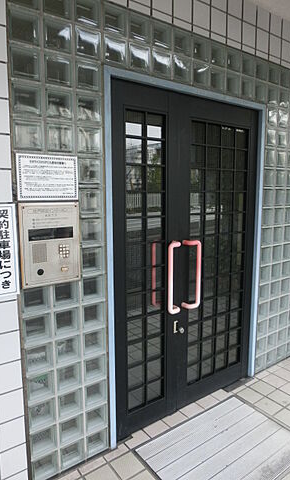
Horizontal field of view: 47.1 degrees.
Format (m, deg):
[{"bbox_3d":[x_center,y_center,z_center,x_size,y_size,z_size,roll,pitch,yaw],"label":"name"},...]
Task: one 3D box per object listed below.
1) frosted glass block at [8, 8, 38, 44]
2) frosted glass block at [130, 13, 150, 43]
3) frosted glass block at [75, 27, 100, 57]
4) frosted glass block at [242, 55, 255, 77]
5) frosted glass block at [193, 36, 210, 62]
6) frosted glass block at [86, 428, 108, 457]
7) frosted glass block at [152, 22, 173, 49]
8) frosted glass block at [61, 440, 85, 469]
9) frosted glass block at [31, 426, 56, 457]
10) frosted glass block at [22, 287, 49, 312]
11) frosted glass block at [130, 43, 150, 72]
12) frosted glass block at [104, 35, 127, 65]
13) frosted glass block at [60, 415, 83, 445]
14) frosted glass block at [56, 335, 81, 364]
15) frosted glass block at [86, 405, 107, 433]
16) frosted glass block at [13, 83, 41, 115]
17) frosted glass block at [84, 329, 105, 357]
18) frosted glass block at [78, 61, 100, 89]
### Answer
[{"bbox_3d":[-0.558,-0.953,1.510,0.146,0.146,0.090,-6,10,-35],"label":"frosted glass block"},{"bbox_3d":[-0.055,-1.151,1.826,0.147,0.147,0.090,-6,10,-35],"label":"frosted glass block"},{"bbox_3d":[-0.304,-0.959,1.649,0.145,0.145,0.090,-6,10,-36],"label":"frosted glass block"},{"bbox_3d":[0.695,-1.219,2.350,0.145,0.145,0.090,-6,10,-36],"label":"frosted glass block"},{"bbox_3d":[0.325,-1.197,2.111,0.146,0.146,0.090,-6,10,-35],"label":"frosted glass block"},{"bbox_3d":[-0.303,1.194,1.996,0.146,0.146,0.090,-6,10,-35],"label":"frosted glass block"},{"bbox_3d":[0.069,-1.150,1.897,0.145,0.145,0.090,-6,10,-36],"label":"frosted glass block"},{"bbox_3d":[-0.429,1.207,1.907,0.146,0.146,0.090,-6,10,-35],"label":"frosted glass block"},{"bbox_3d":[-0.556,1.064,1.796,0.146,0.146,0.090,-6,10,-35],"label":"frosted glass block"},{"bbox_3d":[-0.551,0.284,1.647,0.145,0.145,0.090,-6,10,-36],"label":"frosted glass block"},{"bbox_3d":[-0.054,-0.994,1.844,0.145,0.145,0.090,-6,10,-35],"label":"frosted glass block"},{"bbox_3d":[-0.182,-0.986,1.758,0.145,0.145,0.090,-6,10,-35],"label":"frosted glass block"},{"bbox_3d":[-0.428,1.037,1.861,0.147,0.147,0.090,-6,10,-35],"label":"frosted glass block"},{"bbox_3d":[-0.430,0.586,1.819,0.146,0.146,0.090,-6,10,-35],"label":"frosted glass block"},{"bbox_3d":[-0.302,1.024,1.951,0.147,0.147,0.090,-6,10,-35],"label":"frosted glass block"},{"bbox_3d":[-0.557,-0.640,1.532,0.145,0.145,0.090,-6,10,-35],"label":"frosted glass block"},{"bbox_3d":[-0.303,0.564,1.886,0.147,0.147,0.090,-6,10,-35],"label":"frosted glass block"},{"bbox_3d":[-0.306,-0.818,1.690,0.147,0.147,0.090,-6,10,-35],"label":"frosted glass block"}]

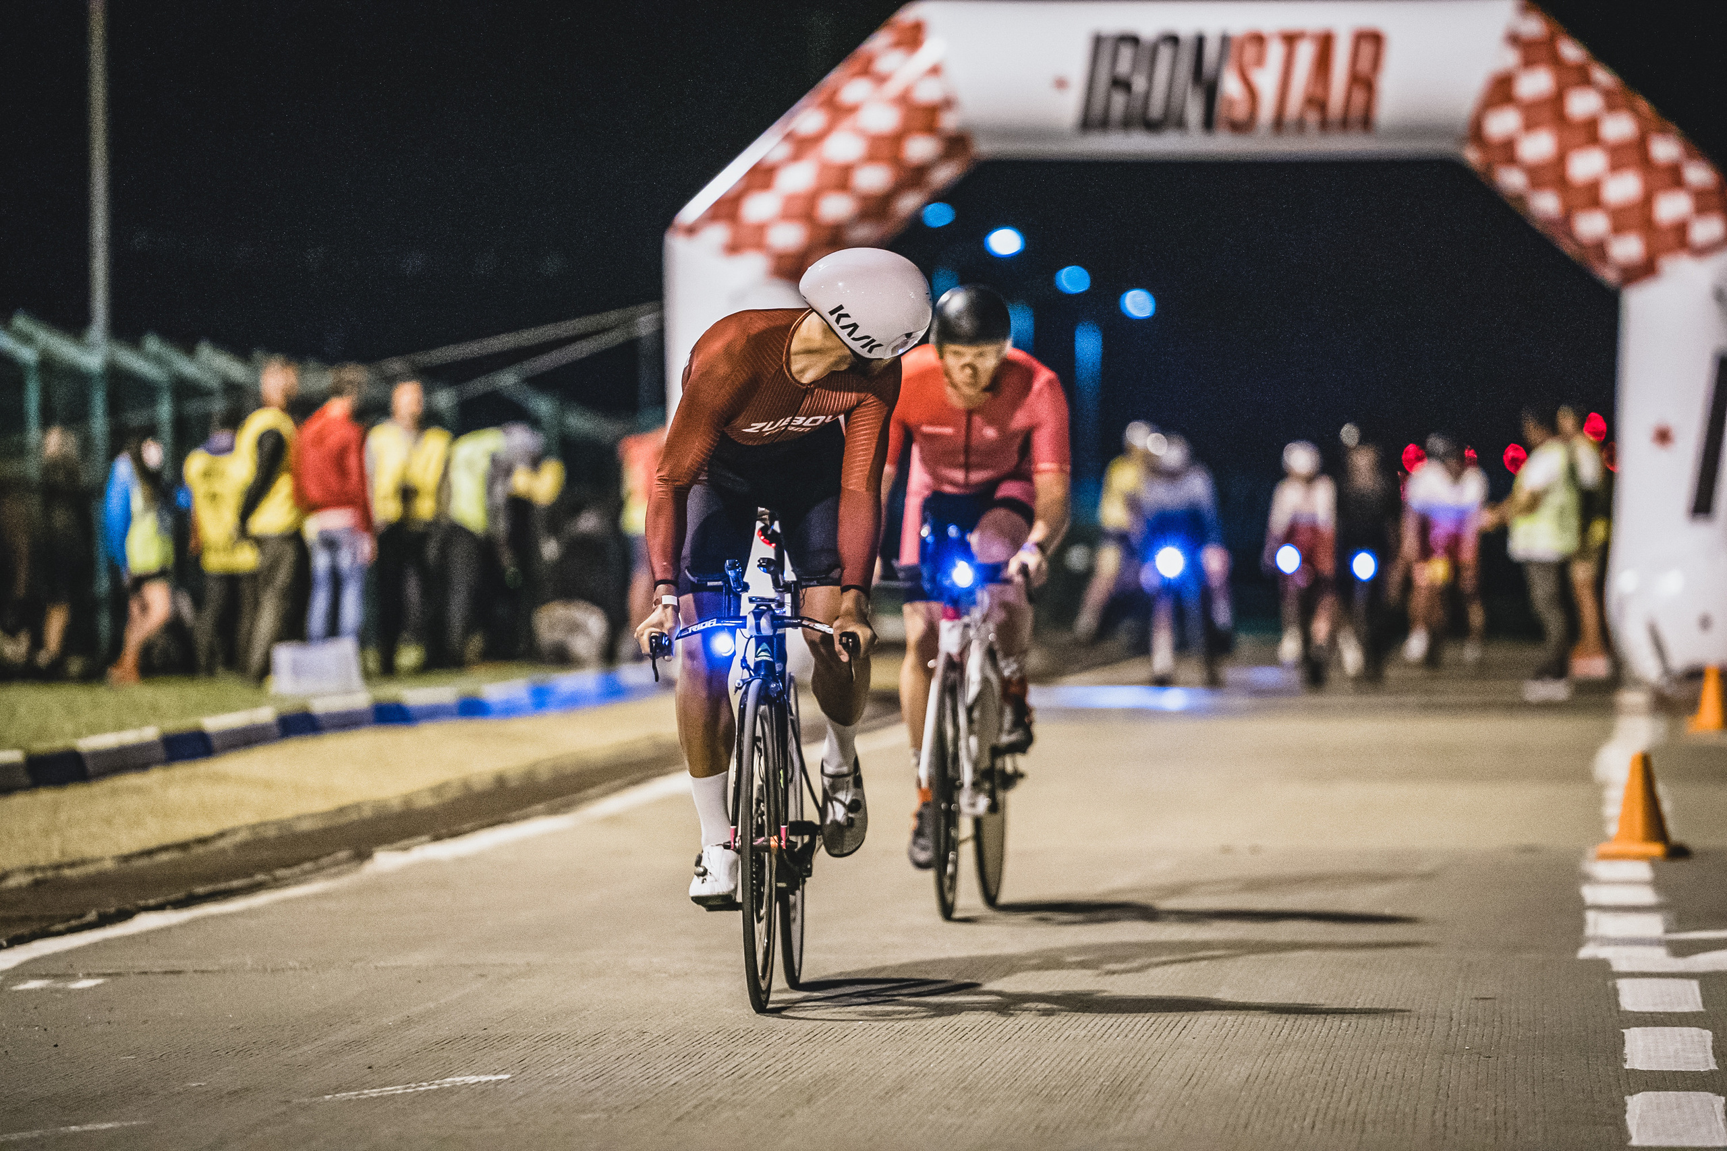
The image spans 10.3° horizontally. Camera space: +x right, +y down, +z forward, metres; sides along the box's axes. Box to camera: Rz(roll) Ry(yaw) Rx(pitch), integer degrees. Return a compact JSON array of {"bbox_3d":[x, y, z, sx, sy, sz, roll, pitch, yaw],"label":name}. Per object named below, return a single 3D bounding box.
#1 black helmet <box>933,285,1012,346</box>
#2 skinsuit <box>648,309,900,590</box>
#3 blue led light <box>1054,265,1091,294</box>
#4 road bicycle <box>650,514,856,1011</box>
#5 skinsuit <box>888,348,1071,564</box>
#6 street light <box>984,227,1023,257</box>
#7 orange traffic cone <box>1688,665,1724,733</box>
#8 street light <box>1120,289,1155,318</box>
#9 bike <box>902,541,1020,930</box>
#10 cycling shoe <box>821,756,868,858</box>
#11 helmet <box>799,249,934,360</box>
[{"bbox_3d":[0.270,-0.639,23.870,0.205,0.170,0.270,0,9,6],"label":"black helmet"},{"bbox_3d":[-0.185,-0.260,19.770,0.520,0.580,0.880,0,0,1],"label":"skinsuit"},{"bbox_3d":[4.811,-6.786,220.000,0.650,0.350,0.500,0,0,0],"label":"blue led light"},{"bbox_3d":[-0.190,0.382,19.775,0.430,0.990,1.670,0,0,4],"label":"road bicycle"},{"bbox_3d":[0.276,-0.304,24.200,0.490,0.560,0.720,0,0,6],"label":"skinsuit"},{"bbox_3d":[2.779,-6.608,190.000,0.650,0.350,0.500,0,0,0],"label":"street light"},{"bbox_3d":[3.963,0.567,44.800,0.235,0.315,0.235,0,0,6],"label":"orange traffic cone"},{"bbox_3d":[6.955,-6.881,243.000,0.650,0.350,0.500,0,0,0],"label":"street light"},{"bbox_3d":[0.265,0.355,24.150,0.430,0.990,1.660,0,0,7],"label":"bike"},{"bbox_3d":[-0.041,0.483,20.030,0.100,0.120,0.275,-2,28,-6],"label":"cycling shoe"},{"bbox_3d":[0.004,-0.551,19.500,0.285,0.190,0.210,35,0,-25],"label":"helmet"}]

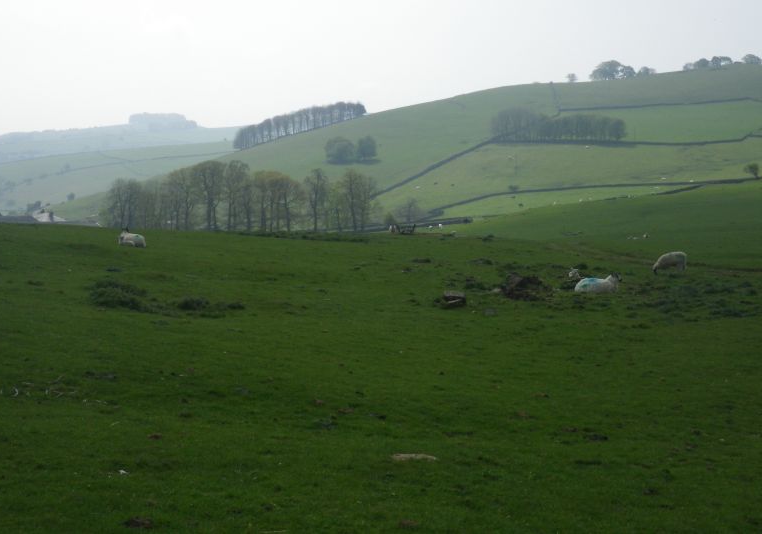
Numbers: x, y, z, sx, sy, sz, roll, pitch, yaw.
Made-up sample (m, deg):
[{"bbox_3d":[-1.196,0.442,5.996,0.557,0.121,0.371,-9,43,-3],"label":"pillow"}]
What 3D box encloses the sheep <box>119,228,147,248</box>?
[{"bbox_3d":[-8.457,-0.970,36.000,1.080,0.680,0.470,-2,3,-35],"label":"sheep"}]

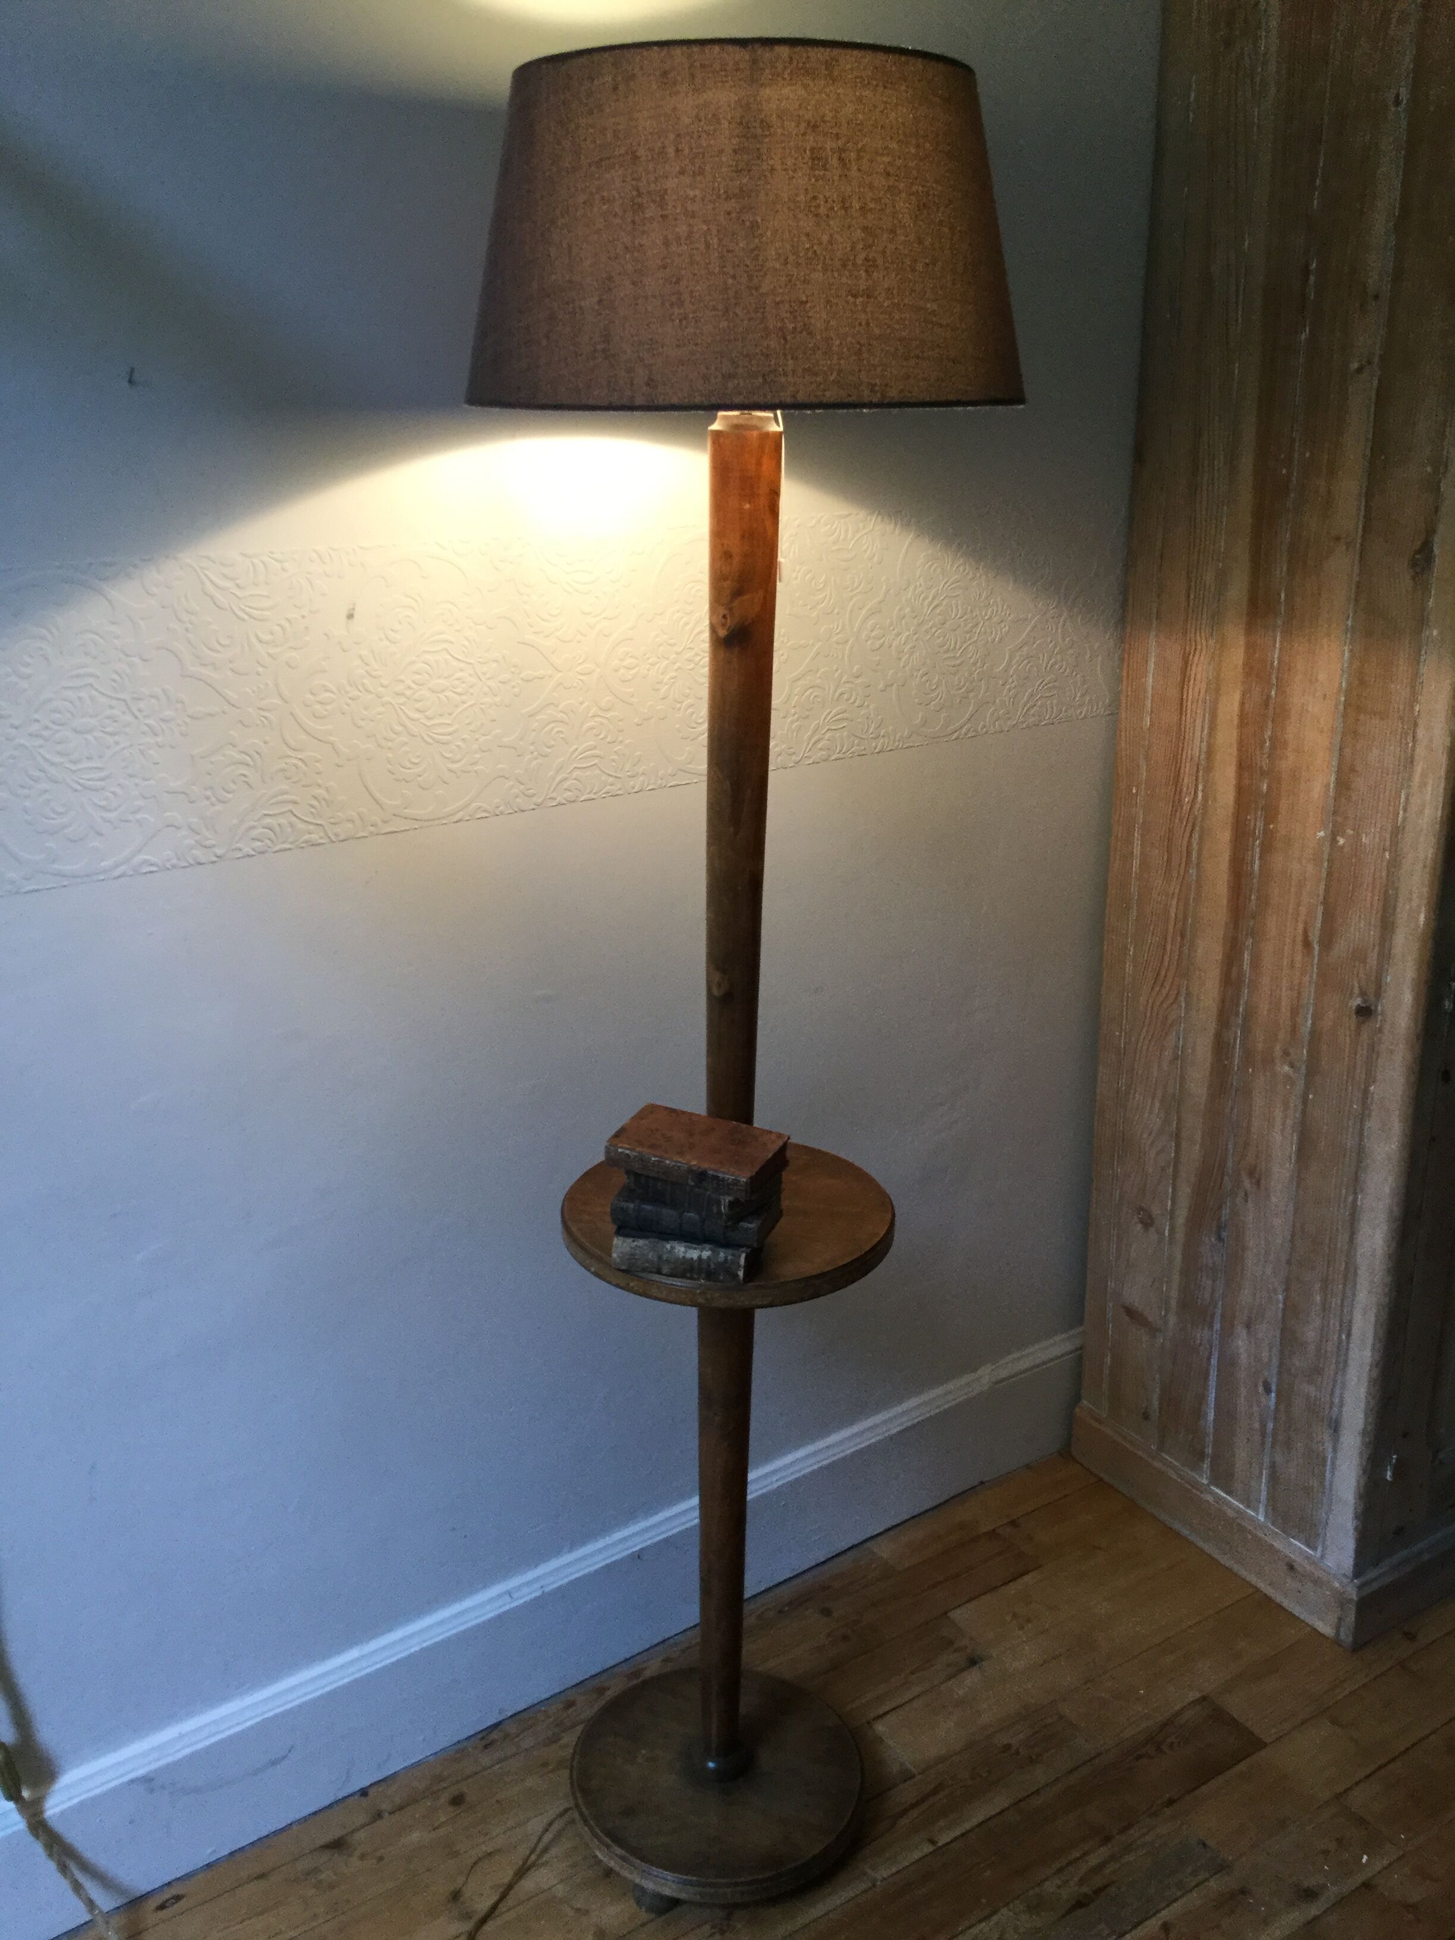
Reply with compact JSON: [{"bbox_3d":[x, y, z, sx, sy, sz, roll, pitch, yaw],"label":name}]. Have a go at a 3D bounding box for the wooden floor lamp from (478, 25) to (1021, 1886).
[{"bbox_3d":[0.003,0.112,1.579,0.444,1.654,0.444,1,18,0],"label":"wooden floor lamp"}]

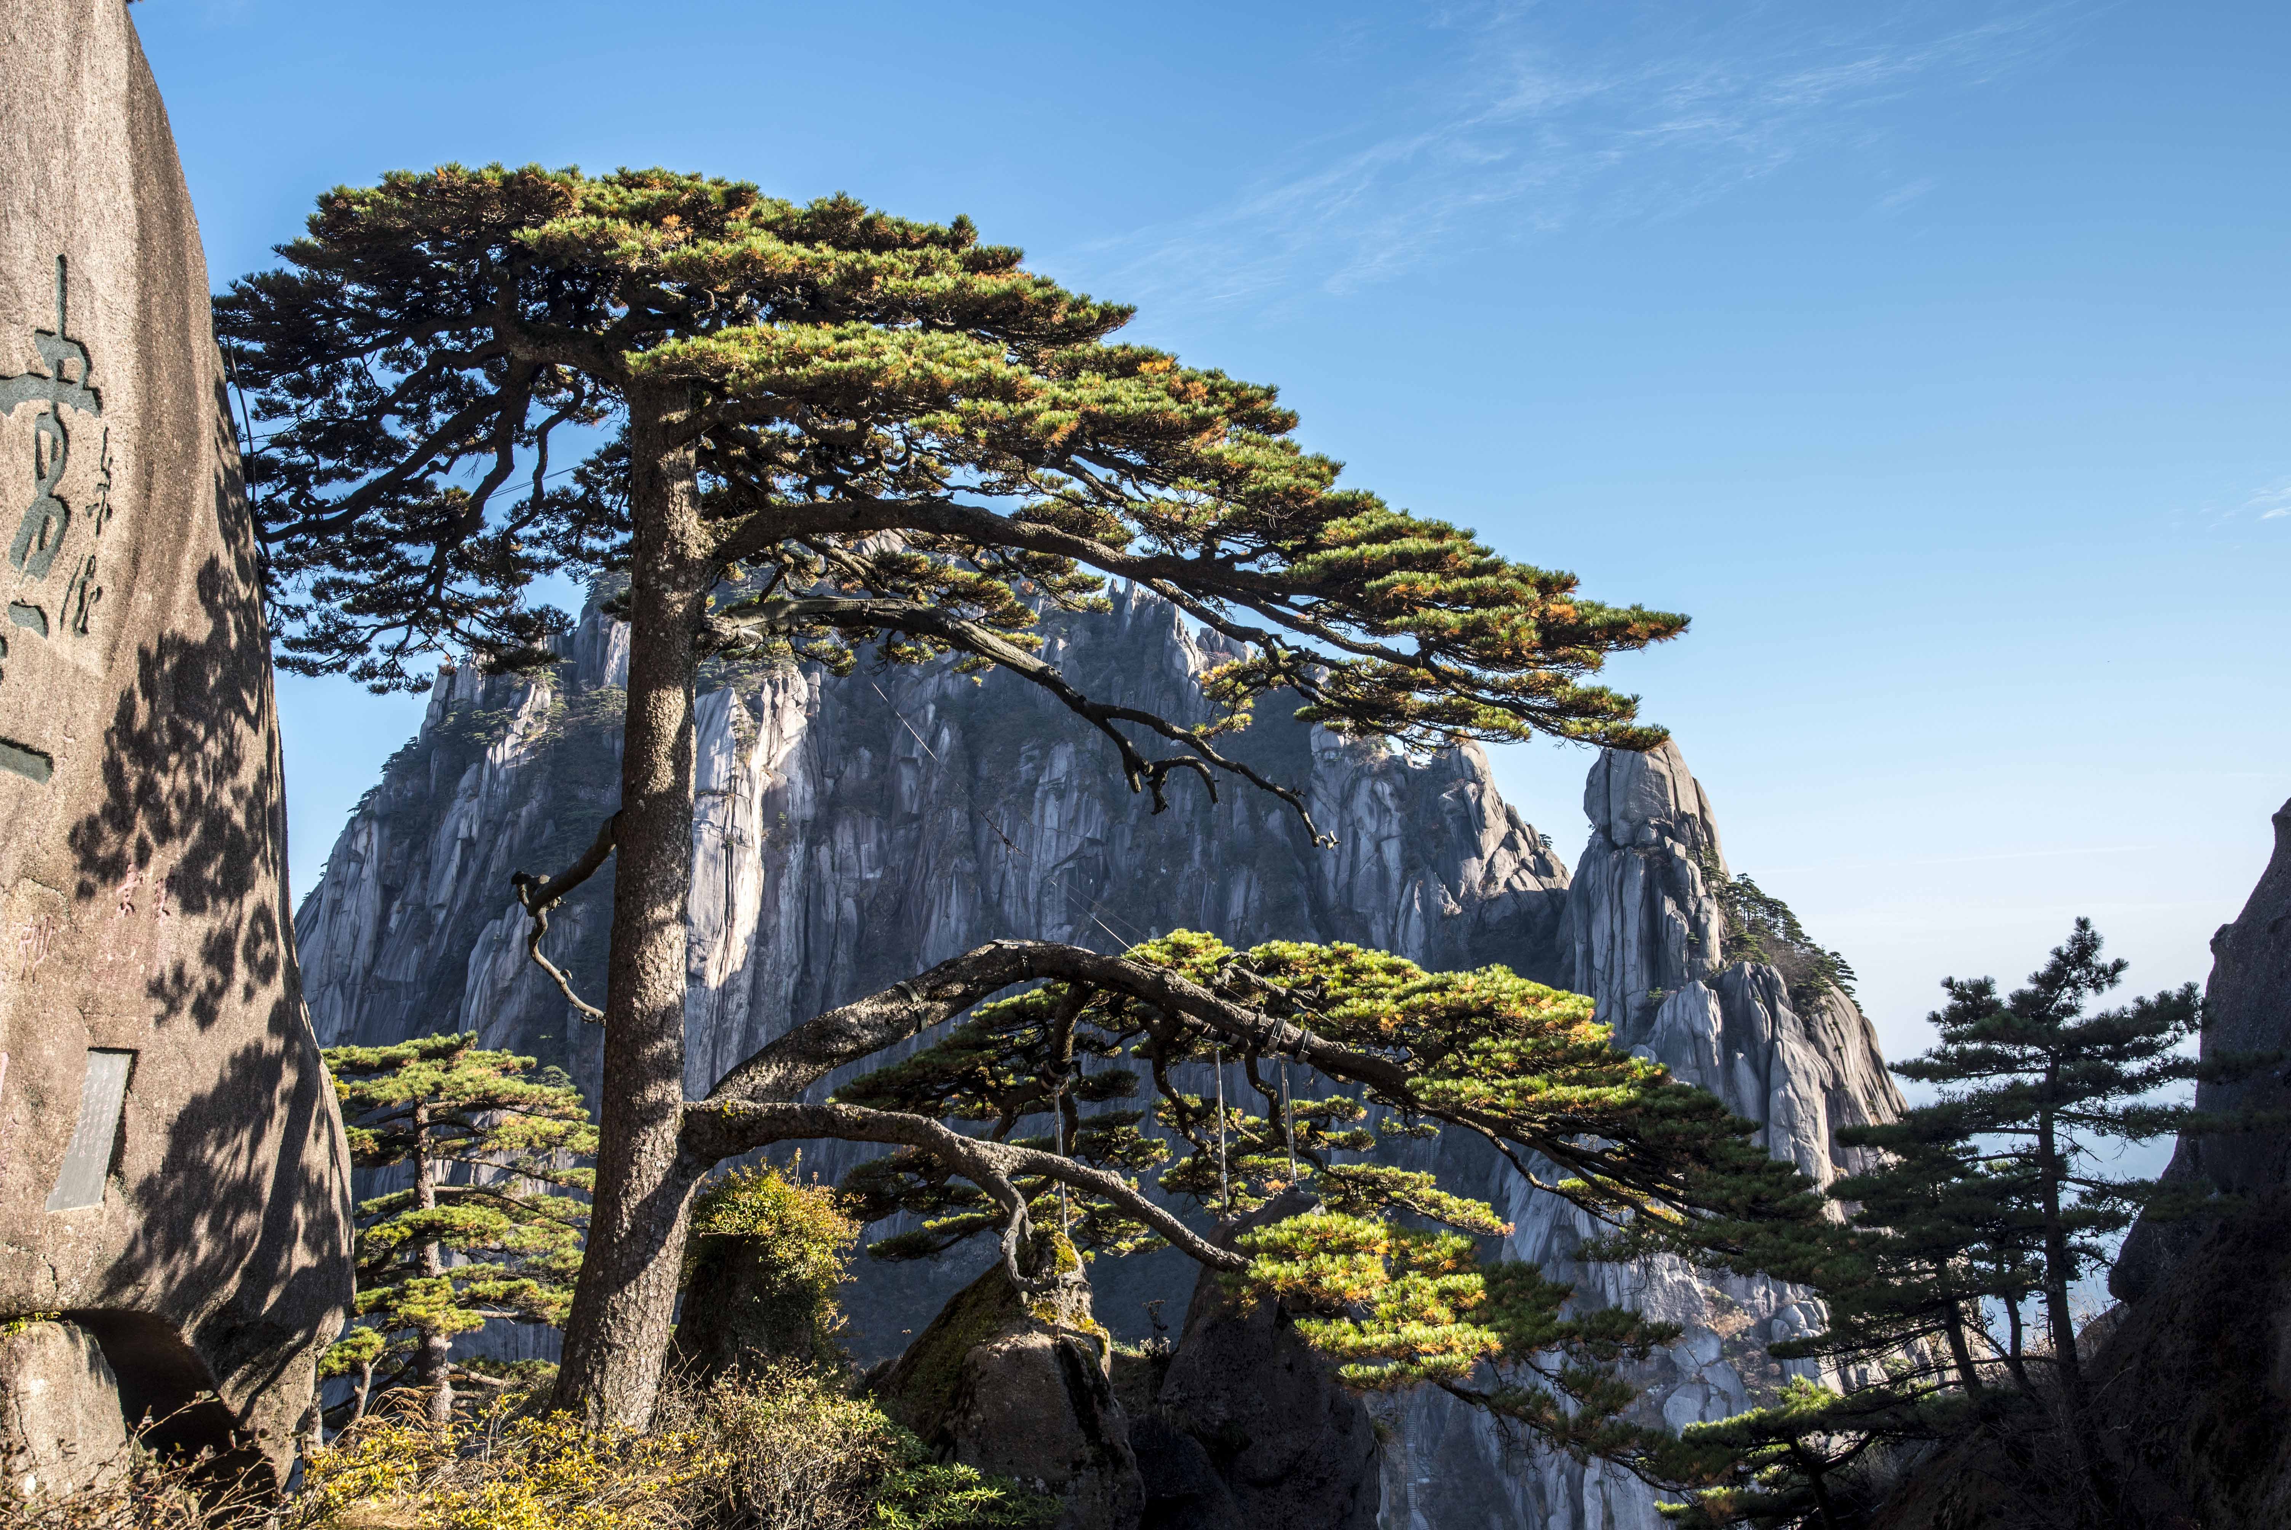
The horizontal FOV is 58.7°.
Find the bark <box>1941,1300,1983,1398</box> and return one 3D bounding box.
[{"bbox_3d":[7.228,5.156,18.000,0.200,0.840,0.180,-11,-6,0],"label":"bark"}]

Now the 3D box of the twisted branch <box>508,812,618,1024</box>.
[{"bbox_3d":[-4.327,1.138,15.150,0.810,1.550,0.450,0,-6,0],"label":"twisted branch"}]

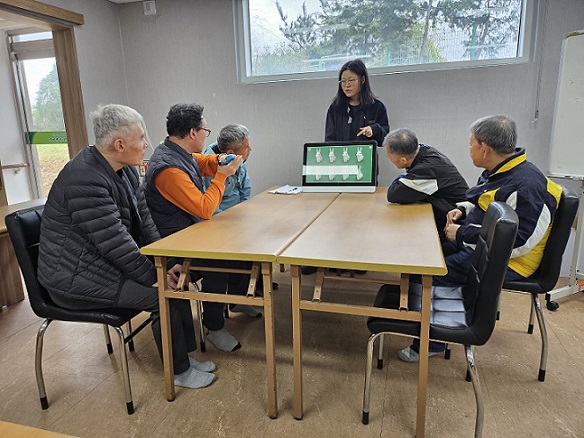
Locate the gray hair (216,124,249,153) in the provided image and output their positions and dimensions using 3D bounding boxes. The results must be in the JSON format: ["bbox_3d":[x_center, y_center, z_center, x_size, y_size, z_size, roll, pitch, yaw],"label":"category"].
[{"bbox_3d":[-0.398,-0.552,2.738,0.210,0.160,0.170,-7,14,-24],"label":"gray hair"}]

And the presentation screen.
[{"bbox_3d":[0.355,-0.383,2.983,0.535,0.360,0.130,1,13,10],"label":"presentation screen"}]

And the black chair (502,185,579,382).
[{"bbox_3d":[1.095,0.275,2.128,0.540,0.870,0.480,5,14,26],"label":"black chair"}]

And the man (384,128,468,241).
[{"bbox_3d":[0.982,0.000,2.664,0.760,1.180,0.520,4,14,24],"label":"man"}]

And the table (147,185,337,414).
[{"bbox_3d":[-0.073,0.289,2.504,0.580,0.727,1.840,2,13,16],"label":"table"}]

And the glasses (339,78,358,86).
[{"bbox_3d":[0.445,-1.067,3.164,0.140,0.045,0.140,8,15,36],"label":"glasses"}]

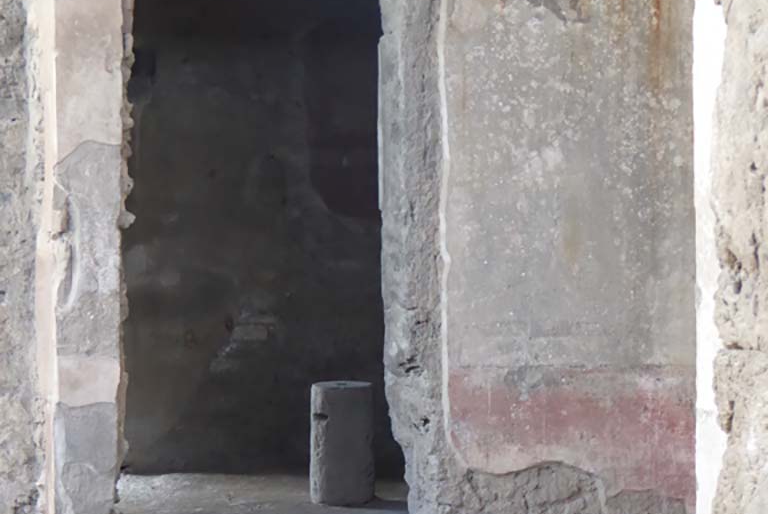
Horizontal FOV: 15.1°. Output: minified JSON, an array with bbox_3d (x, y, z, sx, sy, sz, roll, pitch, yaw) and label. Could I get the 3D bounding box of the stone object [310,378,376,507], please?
[{"bbox_3d":[-0.191,0.866,13.467,0.290,0.551,0.290,0,2,0],"label":"stone object"}]

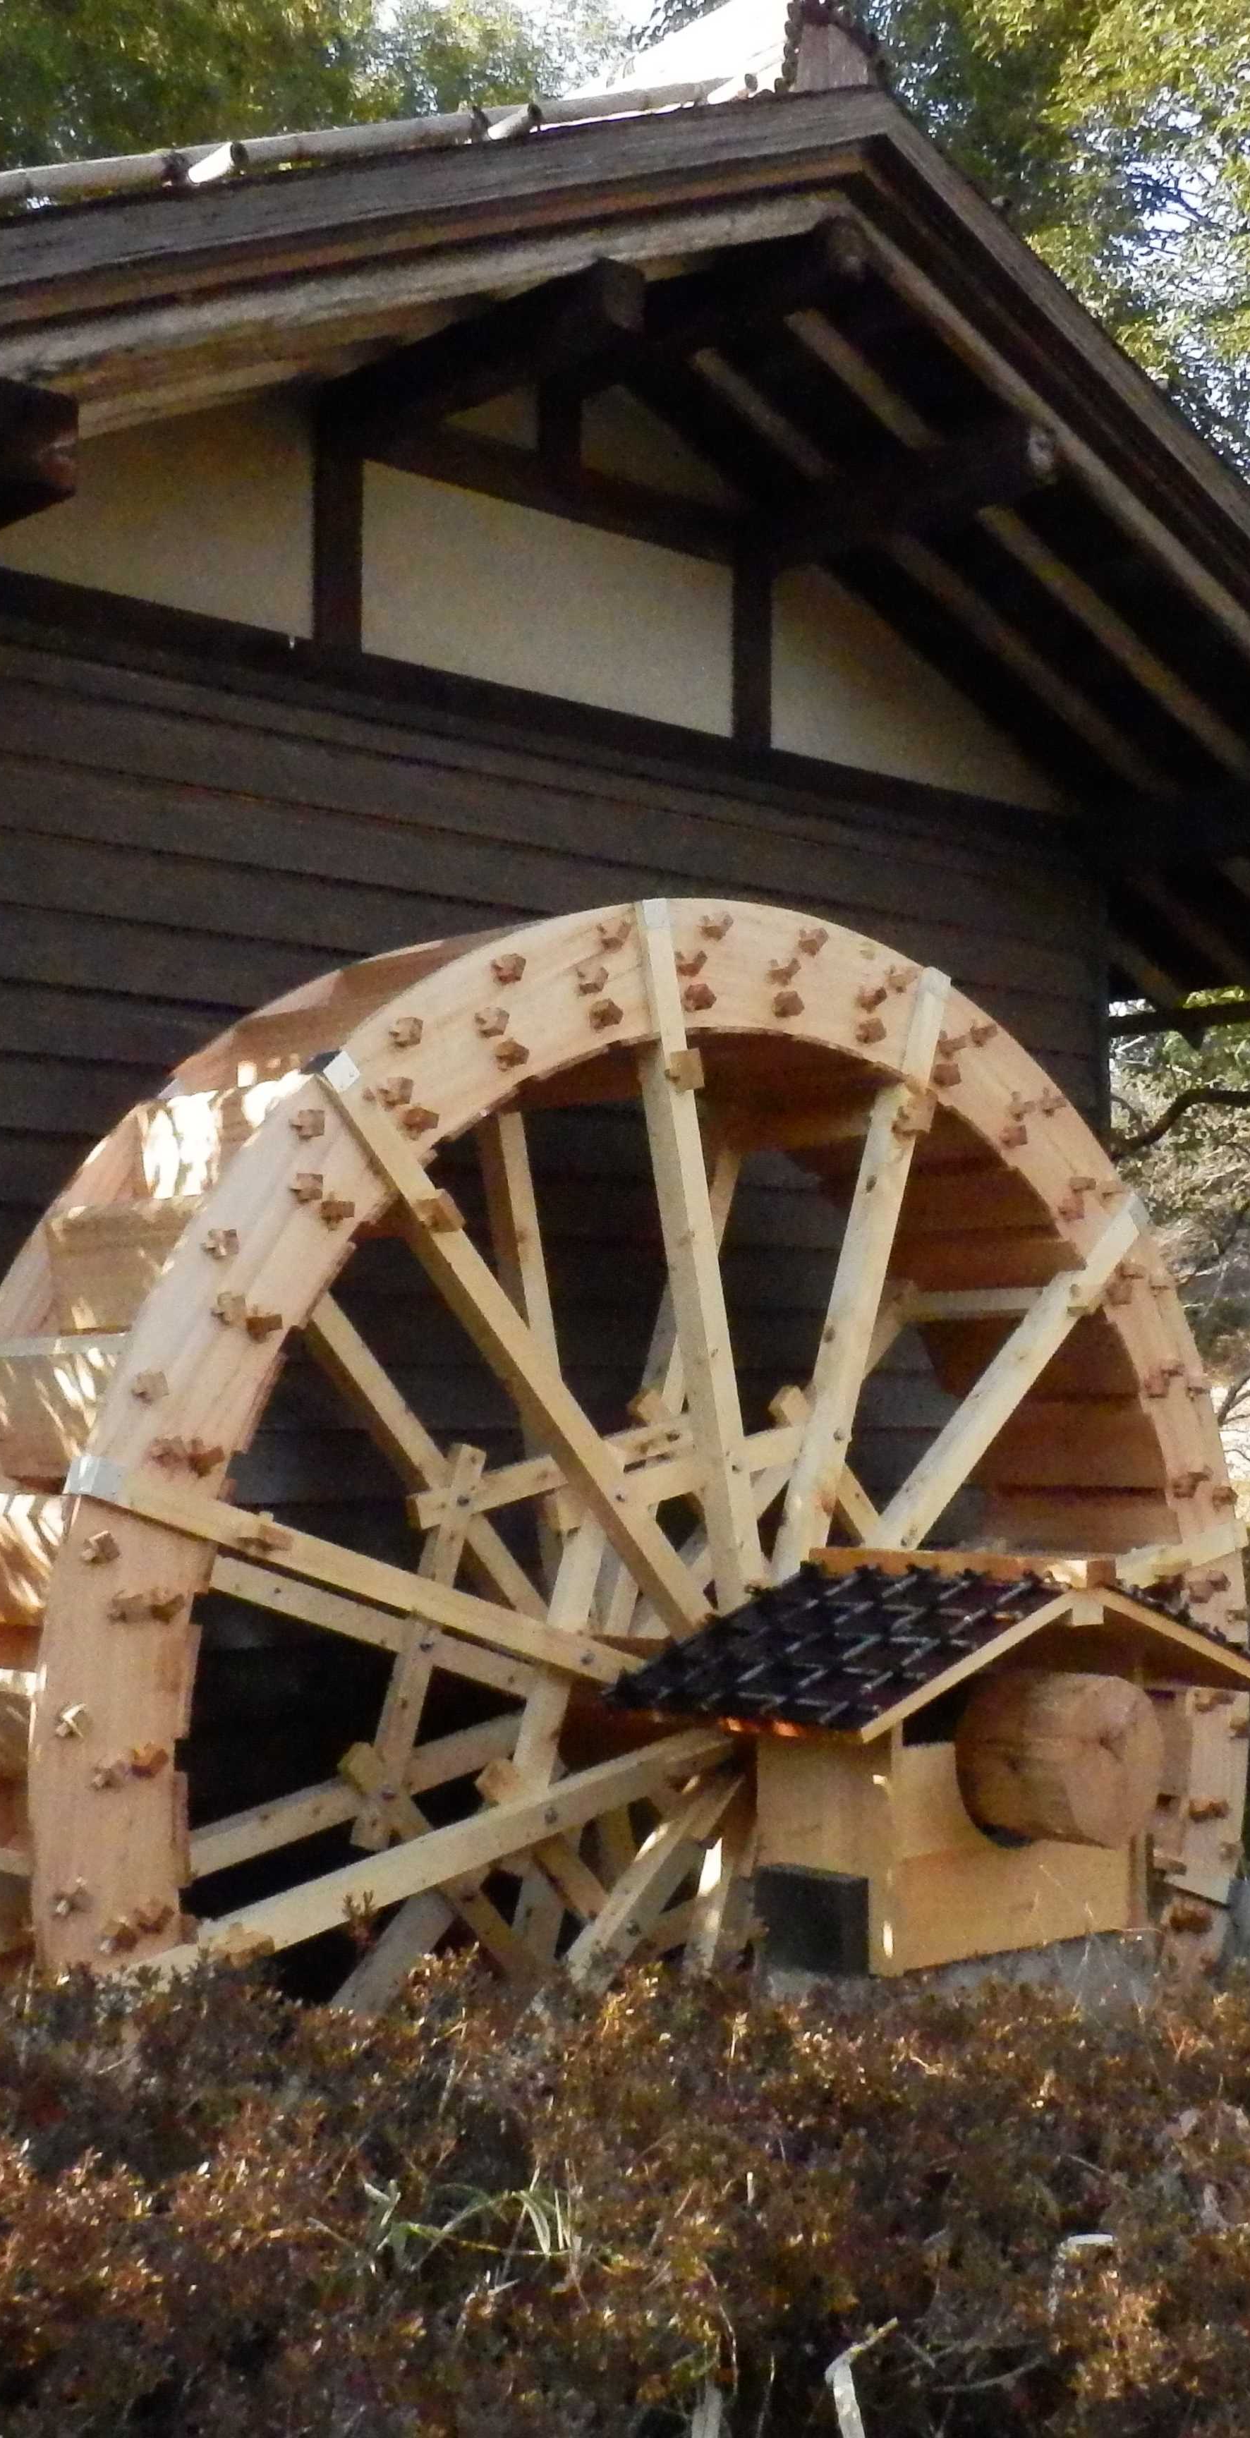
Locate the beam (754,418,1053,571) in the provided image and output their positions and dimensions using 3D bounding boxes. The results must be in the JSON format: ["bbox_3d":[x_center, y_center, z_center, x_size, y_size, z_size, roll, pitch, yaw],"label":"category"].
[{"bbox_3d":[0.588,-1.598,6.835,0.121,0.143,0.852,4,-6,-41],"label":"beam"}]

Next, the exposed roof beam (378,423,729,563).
[{"bbox_3d":[-0.164,-1.601,6.805,1.050,0.132,0.104,4,-6,-41],"label":"exposed roof beam"}]

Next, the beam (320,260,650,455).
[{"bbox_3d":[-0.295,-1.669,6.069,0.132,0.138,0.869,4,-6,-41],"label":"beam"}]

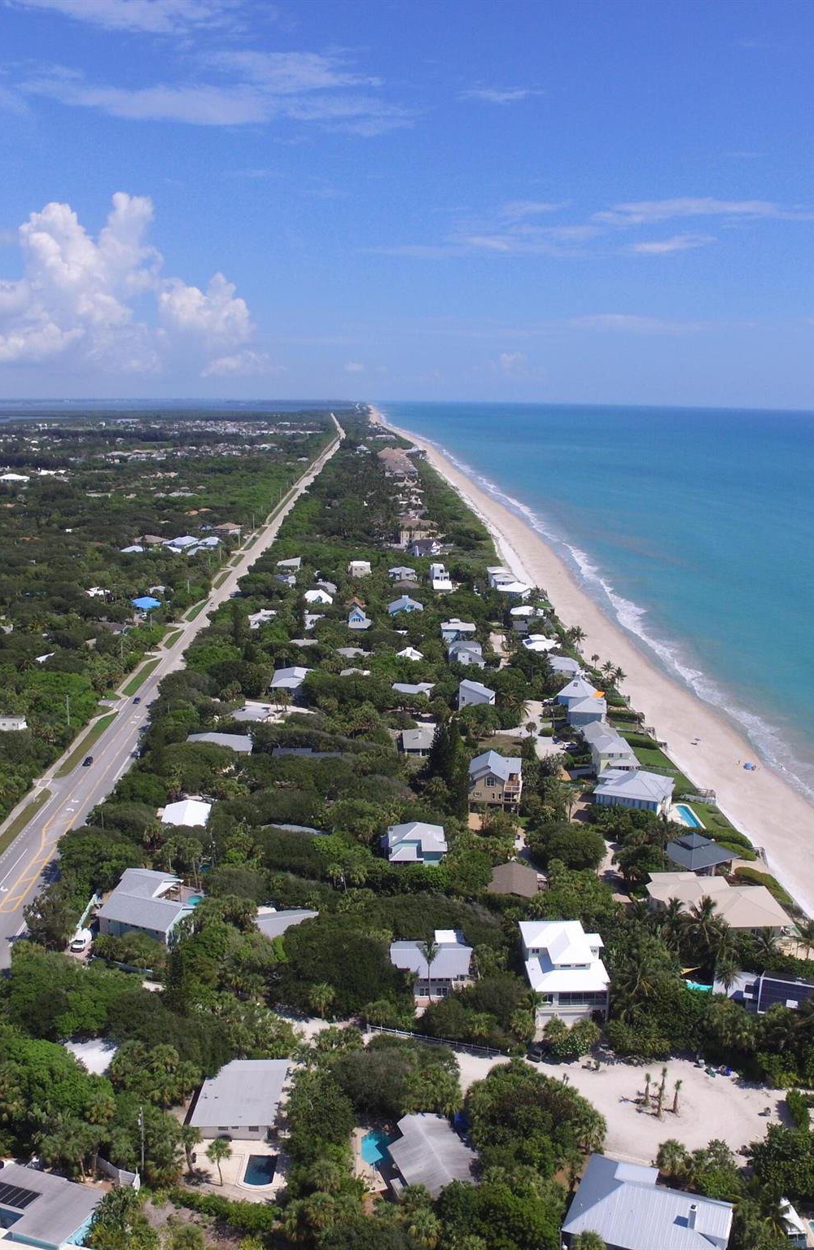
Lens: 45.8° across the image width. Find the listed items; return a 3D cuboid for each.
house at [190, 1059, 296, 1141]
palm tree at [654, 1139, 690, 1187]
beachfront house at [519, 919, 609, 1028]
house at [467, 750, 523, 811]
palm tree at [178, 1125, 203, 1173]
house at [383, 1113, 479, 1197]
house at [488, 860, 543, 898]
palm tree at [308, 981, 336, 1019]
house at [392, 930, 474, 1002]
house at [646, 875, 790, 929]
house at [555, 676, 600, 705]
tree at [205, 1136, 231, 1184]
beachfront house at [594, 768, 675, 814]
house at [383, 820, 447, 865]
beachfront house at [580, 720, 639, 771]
[{"bbox_3d":[-25.882,74.051,150.752,12.700,3.600,14.600,1,13,1],"label":"house"},{"bbox_3d":[35.060,71.520,128.000,4.600,6.900,4.600,1,13,0],"label":"palm tree"},{"bbox_3d":[27.550,59.730,168.810,13.200,10.800,17.500,0,13,-2],"label":"beachfront house"},{"bbox_3d":[24.130,42.208,259.387,13.800,12.000,14.000,2,13,5],"label":"house"},{"bbox_3d":[-29.130,70.310,128.780,3.500,6.900,3.500,1,13,0],"label":"palm tree"},{"bbox_3d":[3.662,74.862,135.617,10.000,4.400,13.500,-7,15,-29],"label":"house"},{"bbox_3d":[23.791,58.355,215.468,11.400,5.600,14.500,1,13,1],"label":"house"},{"bbox_3d":[-14.010,63.000,160.900,4.300,6.800,4.300,1,13,0],"label":"palm tree"},{"bbox_3d":[4.440,60.310,170.890,14.700,8.000,10.600,0,13,-2],"label":"house"},{"bbox_3d":[67.570,60.167,210.614,27.200,5.500,23.500,1,13,3],"label":"house"},{"bbox_3d":[62.174,23.870,352.845,15.400,10.300,15.000,1,13,2],"label":"house"},{"bbox_3d":[-25.040,70.910,126.540,3.600,6.900,3.600,1,13,0],"label":"tree"},{"bbox_3d":[62.145,44.774,262.557,18.000,6.600,16.800,6,14,21],"label":"beachfront house"},{"bbox_3d":[2.561,53.198,230.758,13.800,8.000,12.500,1,13,1],"label":"house"},{"bbox_3d":[62.779,37.949,295.288,13.000,9.500,21.500,1,13,2],"label":"beachfront house"}]

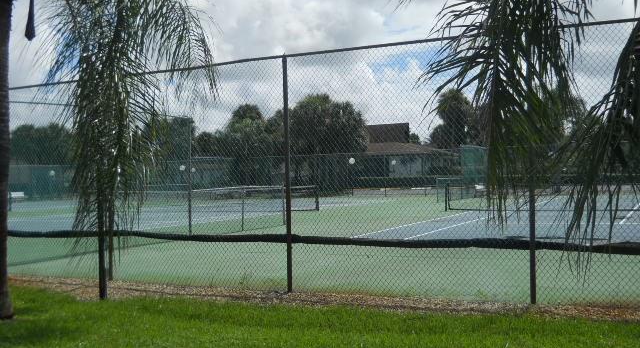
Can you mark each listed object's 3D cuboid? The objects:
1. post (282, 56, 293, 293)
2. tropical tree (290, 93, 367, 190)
[{"bbox_3d":[-0.412,0.000,8.670,0.060,3.020,0.060,-2,-1,27],"label":"post"},{"bbox_3d":[0.677,-2.510,54.500,6.100,8.000,6.000,-1,-1,0],"label":"tropical tree"}]

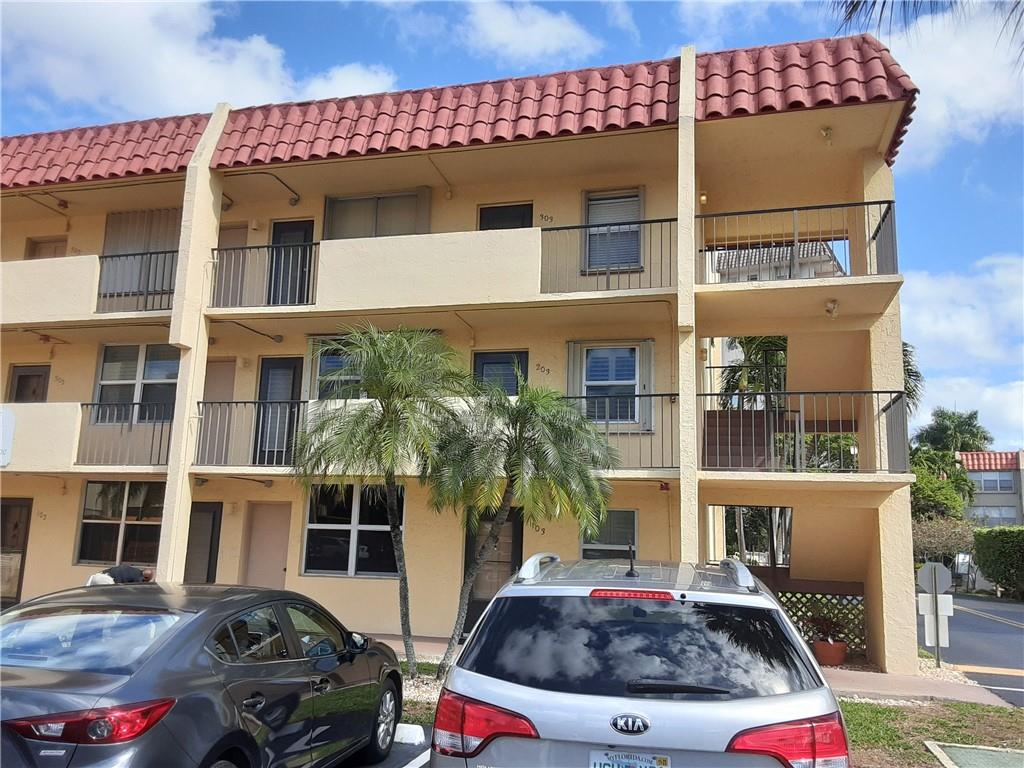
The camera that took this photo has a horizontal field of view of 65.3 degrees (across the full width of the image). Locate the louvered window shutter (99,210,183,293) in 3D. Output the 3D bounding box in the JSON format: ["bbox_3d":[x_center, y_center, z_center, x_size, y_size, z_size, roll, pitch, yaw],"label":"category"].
[{"bbox_3d":[-7.121,-2.572,15.474,2.081,1.676,0.135,-1,-10,15],"label":"louvered window shutter"}]

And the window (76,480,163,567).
[{"bbox_3d":[-7.131,2.564,14.628,1.890,1.552,0.100,-1,-10,15],"label":"window"}]

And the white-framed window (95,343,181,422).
[{"bbox_3d":[-7.097,-0.002,15.114,1.788,1.550,0.120,-1,-10,15],"label":"white-framed window"}]

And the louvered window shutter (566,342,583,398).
[{"bbox_3d":[0.992,0.044,12.840,0.247,1.446,0.124,-1,-10,15],"label":"louvered window shutter"}]

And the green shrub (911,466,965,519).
[{"bbox_3d":[16.360,4.250,31.000,2.500,2.300,2.300,-1,-10,15],"label":"green shrub"}]

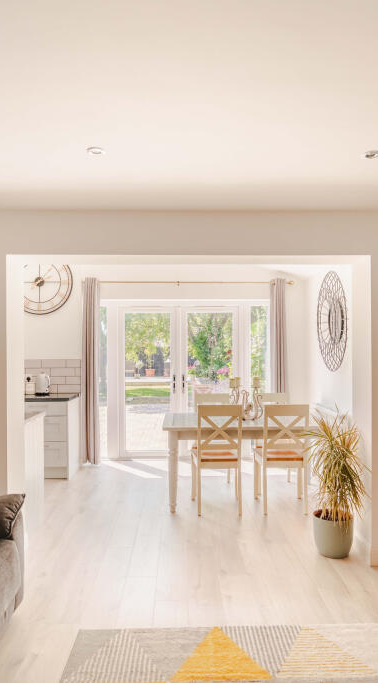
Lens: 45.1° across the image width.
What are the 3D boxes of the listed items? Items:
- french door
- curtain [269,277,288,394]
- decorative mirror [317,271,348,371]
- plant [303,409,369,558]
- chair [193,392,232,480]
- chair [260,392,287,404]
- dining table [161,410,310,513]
[{"bbox_3d":[-0.060,0.500,5.950,2.200,2.100,0.100,0,-1,-1],"label":"french door"},{"bbox_3d":[1.133,0.367,5.780,0.240,2.340,0.130,0,-1,-1],"label":"curtain"},{"bbox_3d":[1.575,-0.222,5.070,0.050,1.110,1.060,0,-1,-1],"label":"decorative mirror"},{"bbox_3d":[1.020,0.970,3.190,0.460,1.030,0.450,0,-1,-1],"label":"plant"},{"bbox_3d":[0.270,1.040,4.745,0.440,0.955,0.480,0,-1,-1],"label":"chair"},{"bbox_3d":[0.905,1.040,4.750,0.440,0.955,0.480,0,-1,-1],"label":"chair"},{"bbox_3d":[0.550,1.131,4.370,1.580,0.760,0.850,0,-1,-1],"label":"dining table"}]

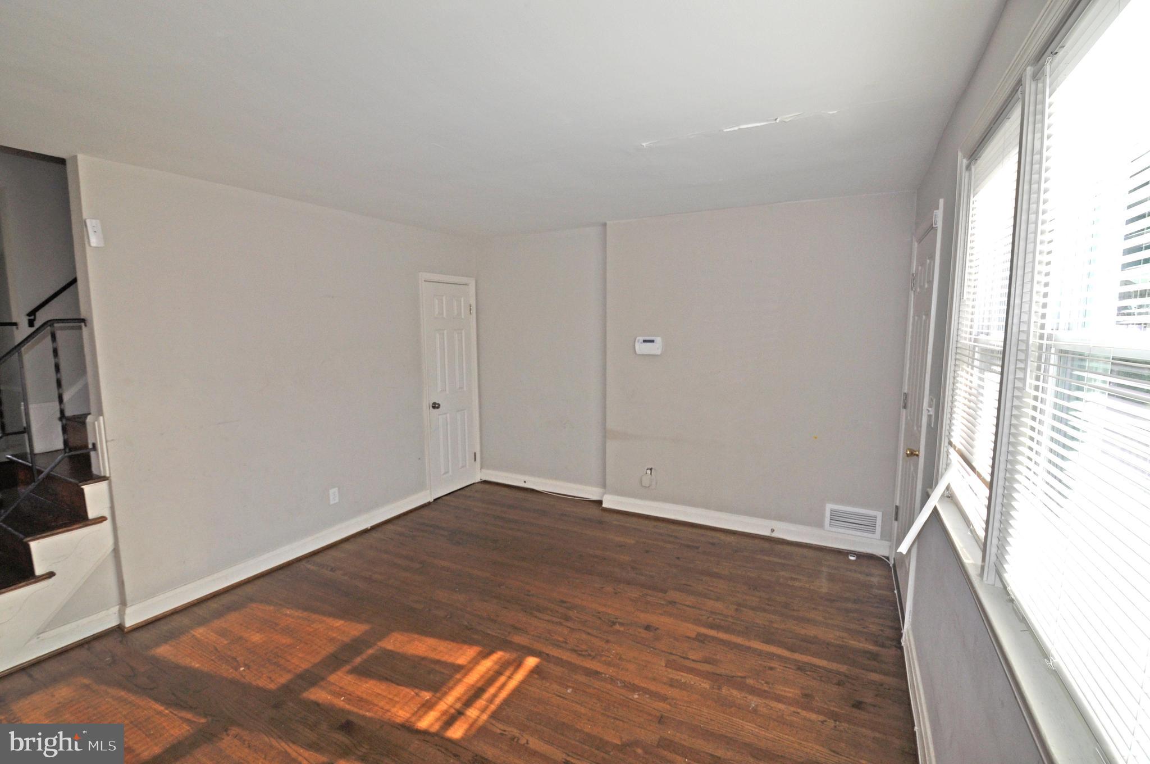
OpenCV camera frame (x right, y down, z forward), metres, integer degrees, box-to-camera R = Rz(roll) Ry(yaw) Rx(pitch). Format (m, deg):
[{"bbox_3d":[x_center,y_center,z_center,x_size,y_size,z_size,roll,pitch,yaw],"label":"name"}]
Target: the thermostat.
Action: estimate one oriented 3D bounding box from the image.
[{"bbox_3d":[0.590,-0.289,3.864,0.220,0.145,0.032,3,7,25],"label":"thermostat"}]

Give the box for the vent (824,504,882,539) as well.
[{"bbox_3d":[1.964,0.986,3.381,0.343,0.197,0.020,3,7,25],"label":"vent"}]

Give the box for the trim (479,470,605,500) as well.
[{"bbox_3d":[-0.353,1.016,4.738,1.390,0.117,0.020,3,7,25],"label":"trim"}]

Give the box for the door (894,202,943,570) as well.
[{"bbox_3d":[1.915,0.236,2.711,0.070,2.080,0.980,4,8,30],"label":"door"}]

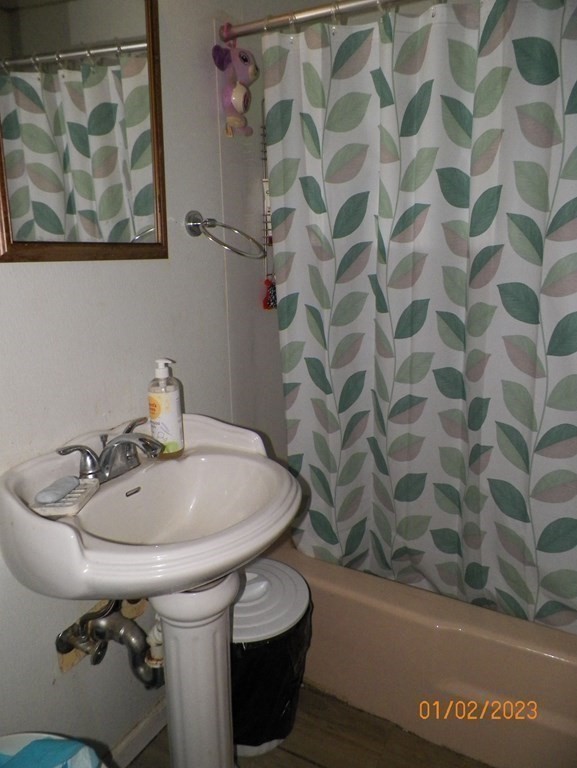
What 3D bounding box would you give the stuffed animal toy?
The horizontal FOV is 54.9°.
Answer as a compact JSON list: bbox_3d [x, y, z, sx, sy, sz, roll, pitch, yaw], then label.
[{"bbox_3d":[-0.125,-0.751,1.426,0.098,0.212,0.126,7,16,29],"label":"stuffed animal toy"}]

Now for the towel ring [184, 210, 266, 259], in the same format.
[{"bbox_3d":[-0.152,-0.370,1.373,0.196,0.122,0.174,7,16,29],"label":"towel ring"}]

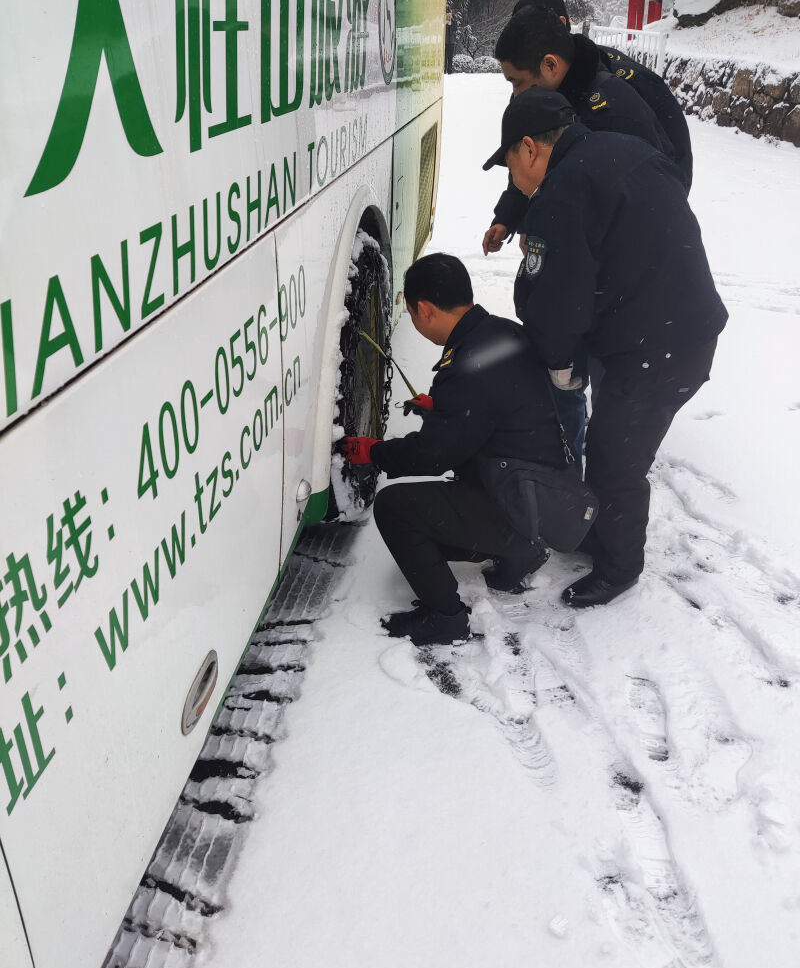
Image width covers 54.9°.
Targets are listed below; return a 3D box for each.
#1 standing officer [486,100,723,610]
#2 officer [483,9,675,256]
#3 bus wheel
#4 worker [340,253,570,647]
[{"bbox_3d":[0.565,-0.315,2.238,0.720,1.470,0.550,1,30,3],"label":"standing officer"},{"bbox_3d":[0.550,-0.557,2.480,0.650,1.650,0.560,3,30,6],"label":"officer"},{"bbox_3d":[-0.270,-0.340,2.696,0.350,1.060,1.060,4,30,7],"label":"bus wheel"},{"bbox_3d":[0.165,-0.115,2.271,0.760,1.100,0.560,9,31,15],"label":"worker"}]

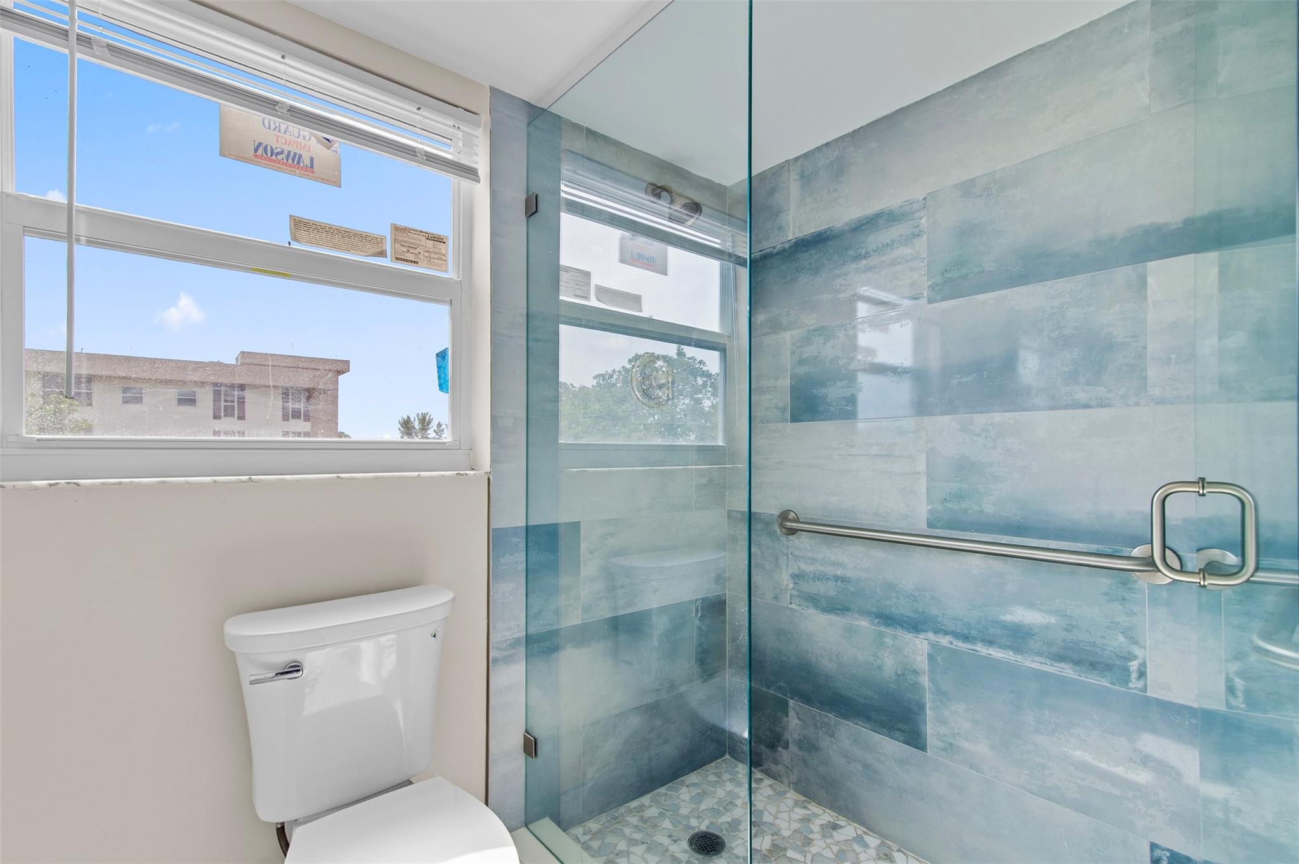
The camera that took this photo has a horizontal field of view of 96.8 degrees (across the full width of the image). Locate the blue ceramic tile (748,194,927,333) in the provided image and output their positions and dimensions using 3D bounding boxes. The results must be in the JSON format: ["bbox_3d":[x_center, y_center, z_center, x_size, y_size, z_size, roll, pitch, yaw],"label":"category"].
[{"bbox_3d":[0.529,-0.498,1.848,0.010,0.302,0.706,2,-2,-41],"label":"blue ceramic tile"}]

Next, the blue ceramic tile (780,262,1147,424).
[{"bbox_3d":[0.765,-0.198,1.567,0.010,0.302,0.900,2,-2,-41],"label":"blue ceramic tile"}]

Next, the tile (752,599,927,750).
[{"bbox_3d":[0.518,0.718,1.818,0.010,0.302,0.706,2,-2,-41],"label":"tile"}]

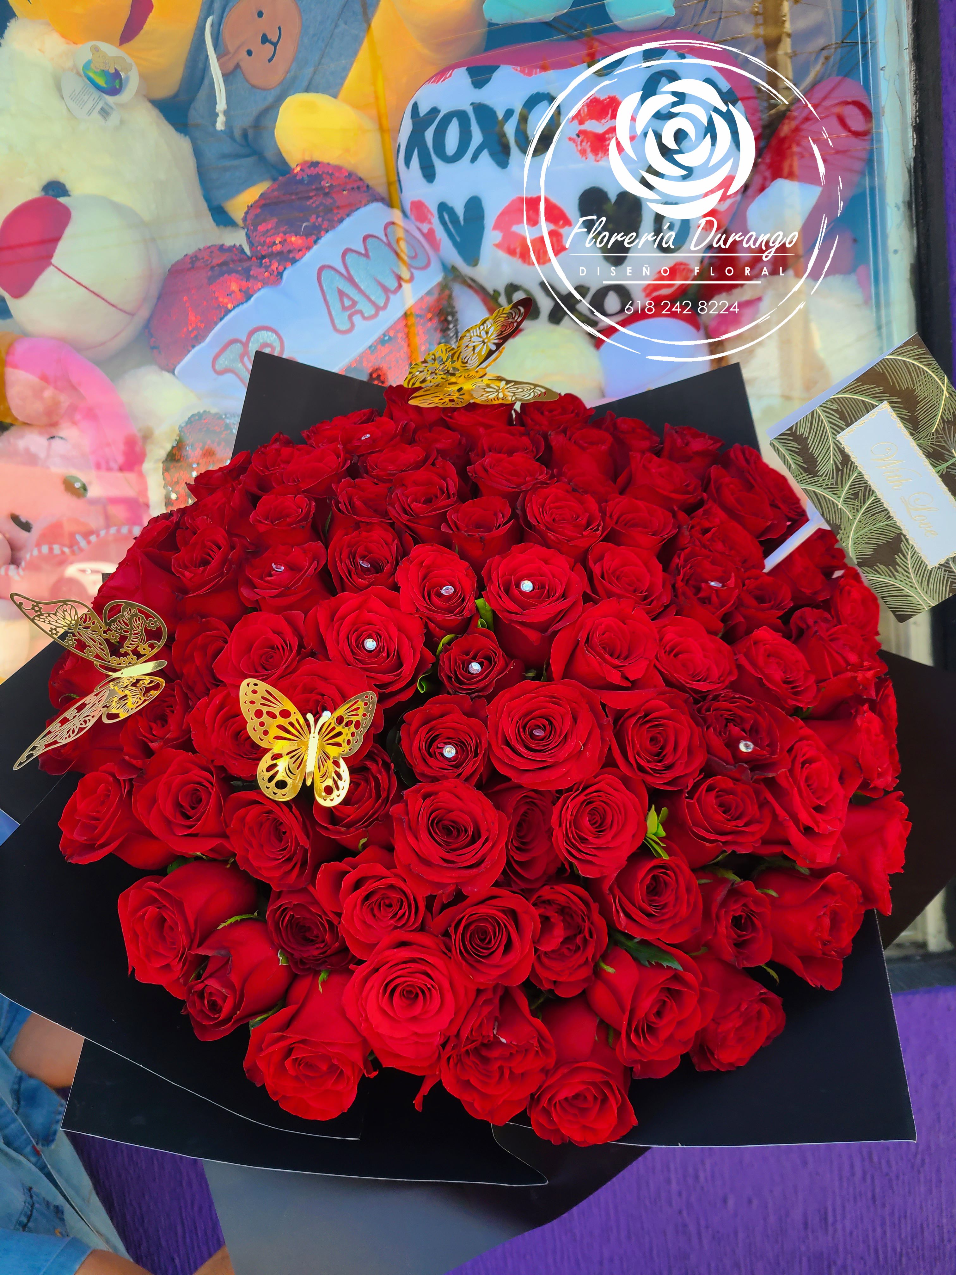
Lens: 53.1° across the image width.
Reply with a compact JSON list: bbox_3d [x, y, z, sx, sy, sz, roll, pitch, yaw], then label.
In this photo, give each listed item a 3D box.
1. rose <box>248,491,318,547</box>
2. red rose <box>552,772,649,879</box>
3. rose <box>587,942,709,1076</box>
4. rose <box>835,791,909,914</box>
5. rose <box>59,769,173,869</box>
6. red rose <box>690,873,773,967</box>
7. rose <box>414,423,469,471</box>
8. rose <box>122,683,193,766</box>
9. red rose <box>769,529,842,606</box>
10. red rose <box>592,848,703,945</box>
[{"bbox_3d":[-0.146,-0.078,0.725,0.052,0.050,0.052,4,41,0],"label":"rose"},{"bbox_3d":[0.070,0.107,0.548,0.056,0.056,0.047,0,-15,-8],"label":"red rose"},{"bbox_3d":[0.093,0.205,0.539,0.061,0.061,0.053,0,5,-15],"label":"rose"},{"bbox_3d":[0.229,0.127,0.588,0.056,0.064,0.064,10,-8,28],"label":"rose"},{"bbox_3d":[-0.229,0.116,0.613,0.057,0.057,0.052,0,-14,32],"label":"rose"},{"bbox_3d":[0.143,0.163,0.553,0.047,0.047,0.048,0,-3,-27],"label":"red rose"},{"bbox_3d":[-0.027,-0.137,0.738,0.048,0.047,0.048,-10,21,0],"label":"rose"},{"bbox_3d":[-0.211,0.061,0.658,0.056,0.056,0.052,-1,-30,27],"label":"rose"},{"bbox_3d":[0.234,-0.048,0.697,0.052,0.052,0.048,0,-37,-38],"label":"red rose"},{"bbox_3d":[0.094,0.147,0.543,0.055,0.055,0.048,0,-6,-12],"label":"red rose"}]

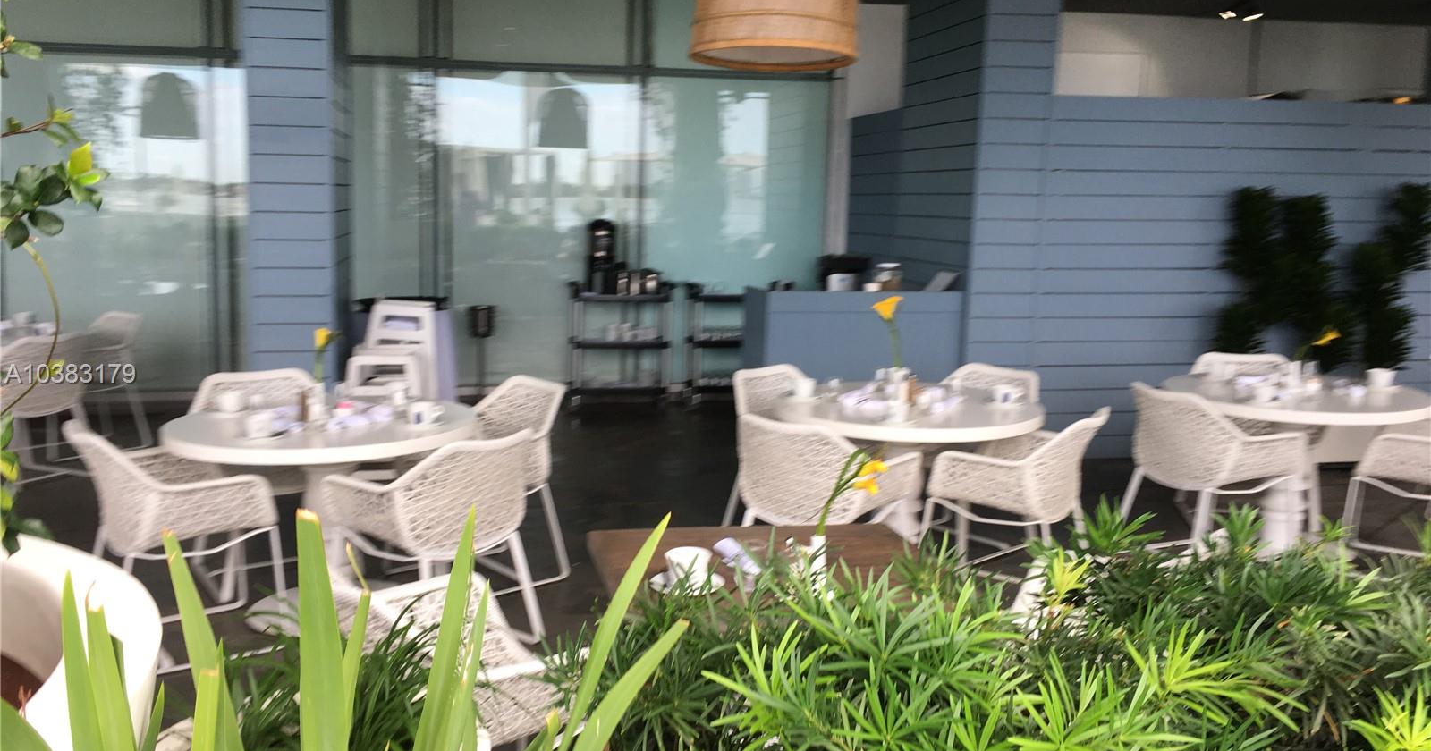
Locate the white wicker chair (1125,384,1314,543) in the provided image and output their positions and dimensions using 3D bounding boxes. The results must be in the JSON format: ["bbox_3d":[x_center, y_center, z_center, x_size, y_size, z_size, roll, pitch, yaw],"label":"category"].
[{"bbox_3d":[2.147,0.430,5.236,0.606,0.808,0.621,-3,9,-24],"label":"white wicker chair"}]

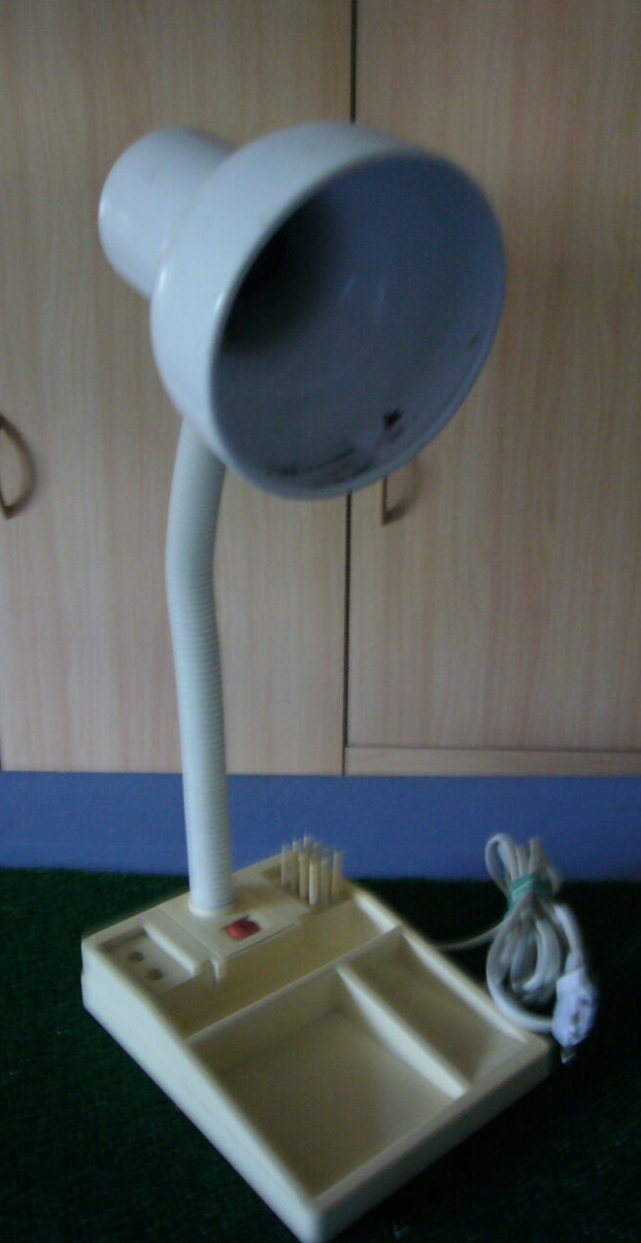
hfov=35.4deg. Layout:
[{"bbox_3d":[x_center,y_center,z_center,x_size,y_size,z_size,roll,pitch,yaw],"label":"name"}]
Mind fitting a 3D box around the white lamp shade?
[{"bbox_3d":[-0.030,-0.175,0.501,0.158,0.158,0.187,-11,41,-35],"label":"white lamp shade"}]

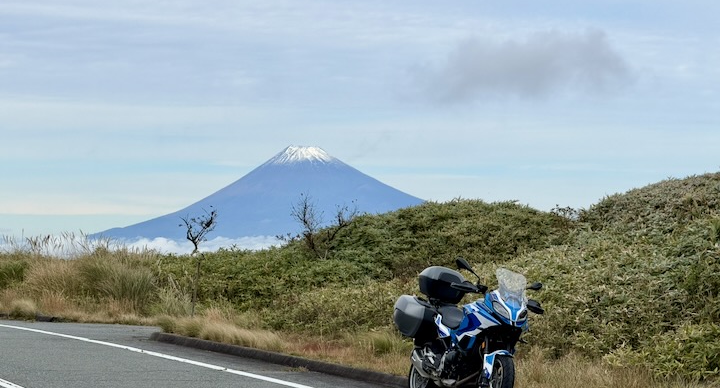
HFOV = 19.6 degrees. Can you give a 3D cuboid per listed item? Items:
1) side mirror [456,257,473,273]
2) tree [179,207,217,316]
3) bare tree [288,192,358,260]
[{"bbox_3d":[0.946,0.639,18.861,0.150,0.115,0.070,17,-7,-20],"label":"side mirror"},{"bbox_3d":[-2.852,1.202,36.500,0.667,1.965,0.650,0,-1,0],"label":"tree"},{"bbox_3d":[-0.717,0.697,42.000,1.373,1.454,1.100,0,-1,0],"label":"bare tree"}]

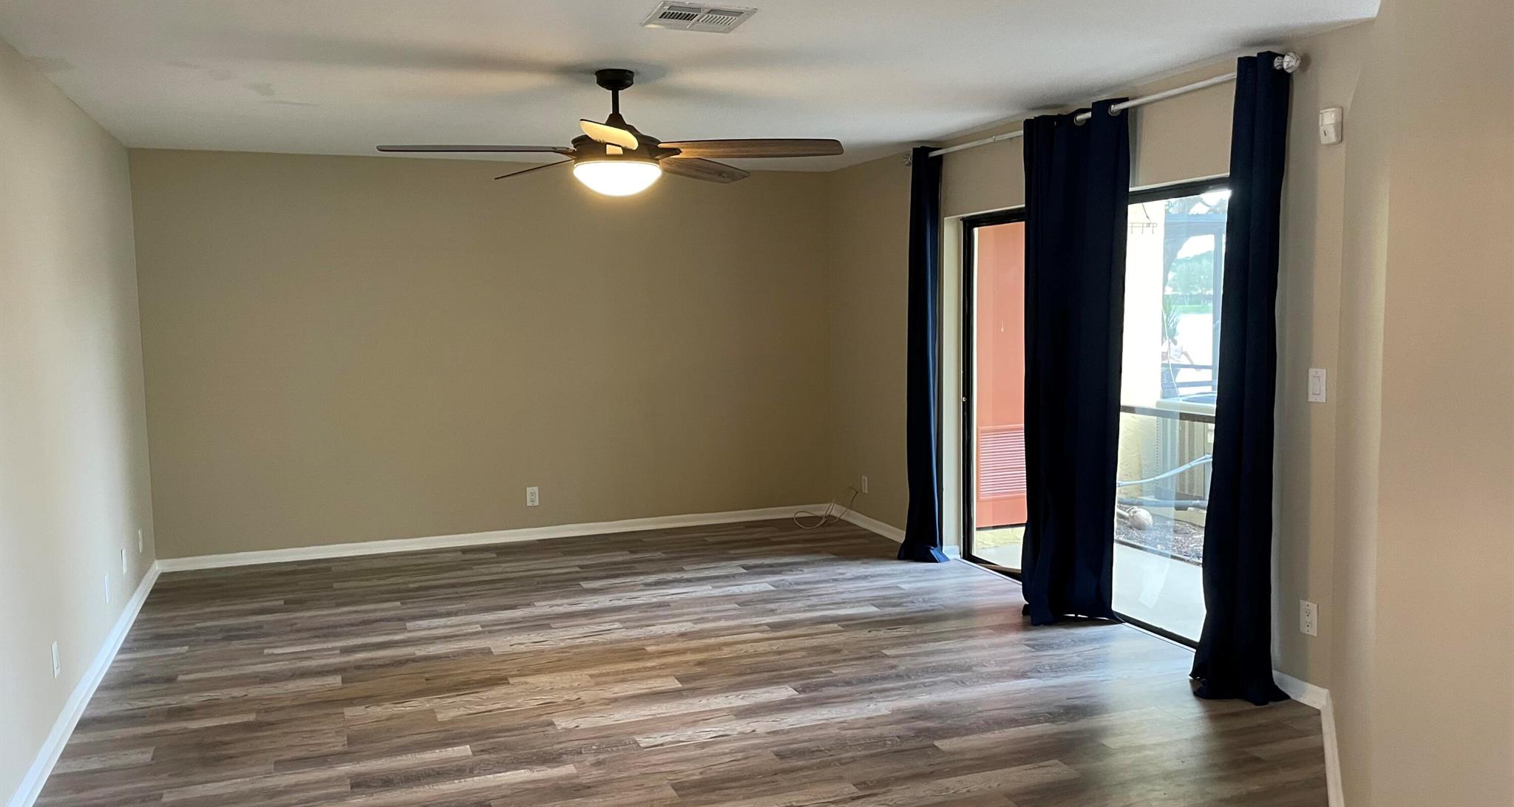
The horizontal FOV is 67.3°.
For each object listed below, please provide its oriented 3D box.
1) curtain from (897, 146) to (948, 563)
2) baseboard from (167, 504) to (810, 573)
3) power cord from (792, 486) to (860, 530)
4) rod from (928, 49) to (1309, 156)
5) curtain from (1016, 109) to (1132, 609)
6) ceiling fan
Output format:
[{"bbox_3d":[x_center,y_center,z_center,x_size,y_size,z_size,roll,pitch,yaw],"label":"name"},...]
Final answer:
[{"bbox_3d":[0.950,-0.266,6.619,0.200,2.380,0.270,-3,6,-21],"label":"curtain"},{"bbox_3d":[-1.494,0.853,7.415,4.289,0.085,0.018,-3,5,-19],"label":"baseboard"},{"bbox_3d":[0.466,0.718,7.761,0.350,0.230,0.410,-3,6,-21],"label":"power cord"},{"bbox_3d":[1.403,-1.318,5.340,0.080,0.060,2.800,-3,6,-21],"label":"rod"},{"bbox_3d":[1.433,-0.158,5.330,0.240,2.380,0.520,-3,6,-21],"label":"curtain"},{"bbox_3d":[-0.548,-1.052,4.434,1.740,0.475,1.690,-1,5,-5],"label":"ceiling fan"}]

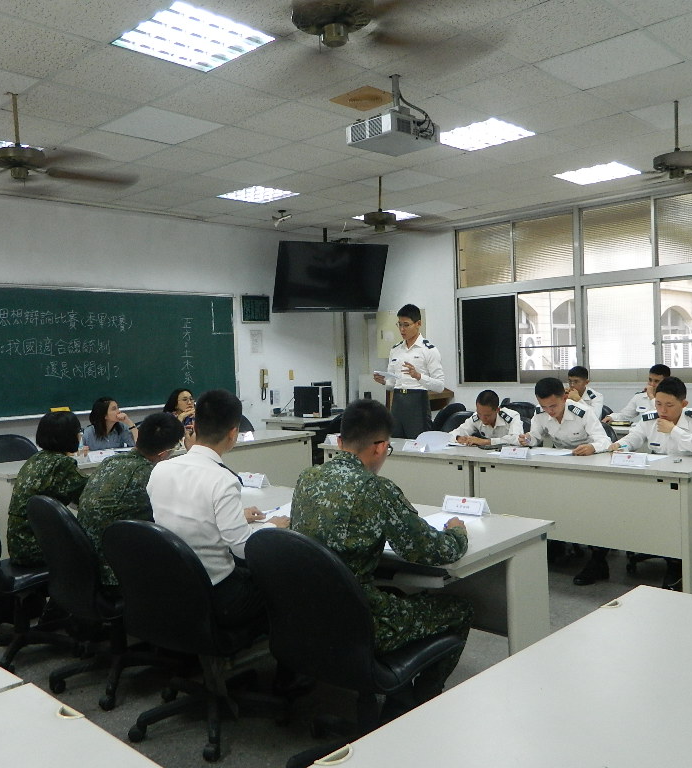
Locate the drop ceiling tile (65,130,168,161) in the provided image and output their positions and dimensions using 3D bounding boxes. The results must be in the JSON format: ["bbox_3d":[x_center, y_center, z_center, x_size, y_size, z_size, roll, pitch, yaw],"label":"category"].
[{"bbox_3d":[-1.633,-1.683,5.237,0.600,0.020,0.600,1,3,44],"label":"drop ceiling tile"}]

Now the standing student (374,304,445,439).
[{"bbox_3d":[0.544,0.228,6.514,0.520,1.858,0.460,-1,3,36],"label":"standing student"}]

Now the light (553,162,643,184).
[{"bbox_3d":[2.230,-1.872,6.558,0.600,0.060,0.600,1,3,44],"label":"light"}]

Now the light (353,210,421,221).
[{"bbox_3d":[0.471,-1.891,8.273,0.600,0.060,0.600,1,3,44],"label":"light"}]

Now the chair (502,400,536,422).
[{"bbox_3d":[1.541,0.640,6.917,0.580,0.890,0.620,0,3,44],"label":"chair"}]

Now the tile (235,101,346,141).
[{"bbox_3d":[-0.329,-1.705,4.814,0.600,0.020,0.600,1,3,44],"label":"tile"}]

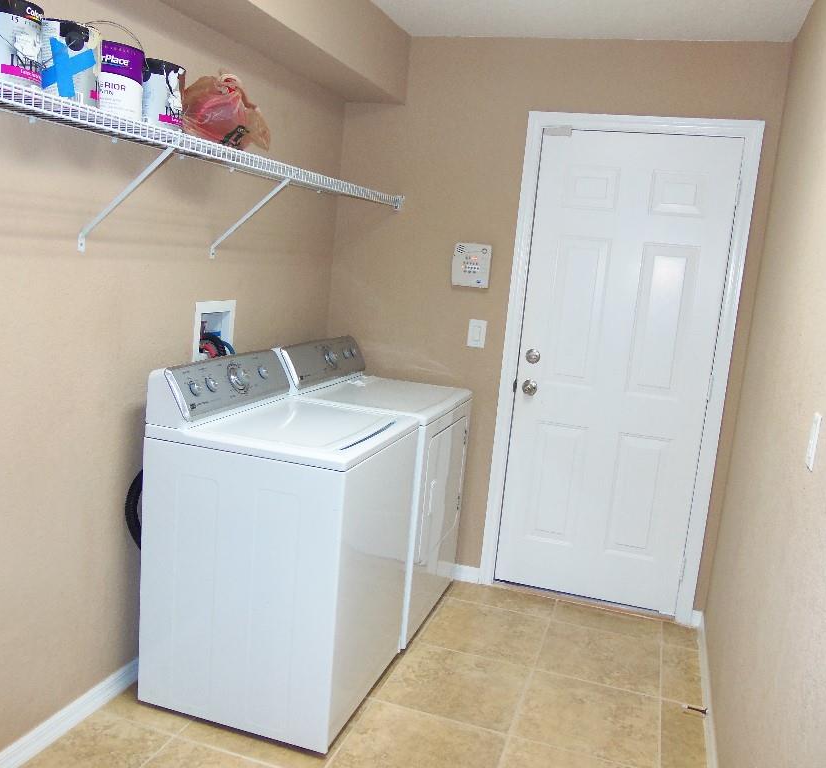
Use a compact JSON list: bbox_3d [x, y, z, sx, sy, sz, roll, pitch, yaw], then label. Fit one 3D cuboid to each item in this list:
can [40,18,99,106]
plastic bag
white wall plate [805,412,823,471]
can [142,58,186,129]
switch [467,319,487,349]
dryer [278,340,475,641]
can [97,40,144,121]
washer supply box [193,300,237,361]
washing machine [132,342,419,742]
[{"bbox_3d":[-0.829,-0.739,1.820,0.165,0.190,0.165,5,9,-1],"label":"can"},{"bbox_3d":[-0.621,-0.838,2.375,0.250,0.240,0.350,8,9,17],"label":"plastic bag"},{"bbox_3d":[0.828,0.117,1.592,0.009,0.115,0.073,8,10,17],"label":"white wall plate"},{"bbox_3d":[-0.720,-0.778,2.125,0.165,0.190,0.165,5,9,-1],"label":"can"},{"bbox_3d":[0.291,-0.226,3.487,0.078,0.122,0.010,8,9,17],"label":"switch"},{"bbox_3d":[-0.188,0.389,3.286,0.690,1.085,0.720,8,9,17],"label":"dryer"},{"bbox_3d":[-0.778,-0.759,1.974,0.165,0.190,0.165,5,9,-1],"label":"can"},{"bbox_3d":[-0.758,-0.199,2.863,0.075,0.220,0.270,8,9,17],"label":"washer supply box"},{"bbox_3d":[-0.417,0.479,2.601,0.680,1.085,0.682,8,9,17],"label":"washing machine"}]

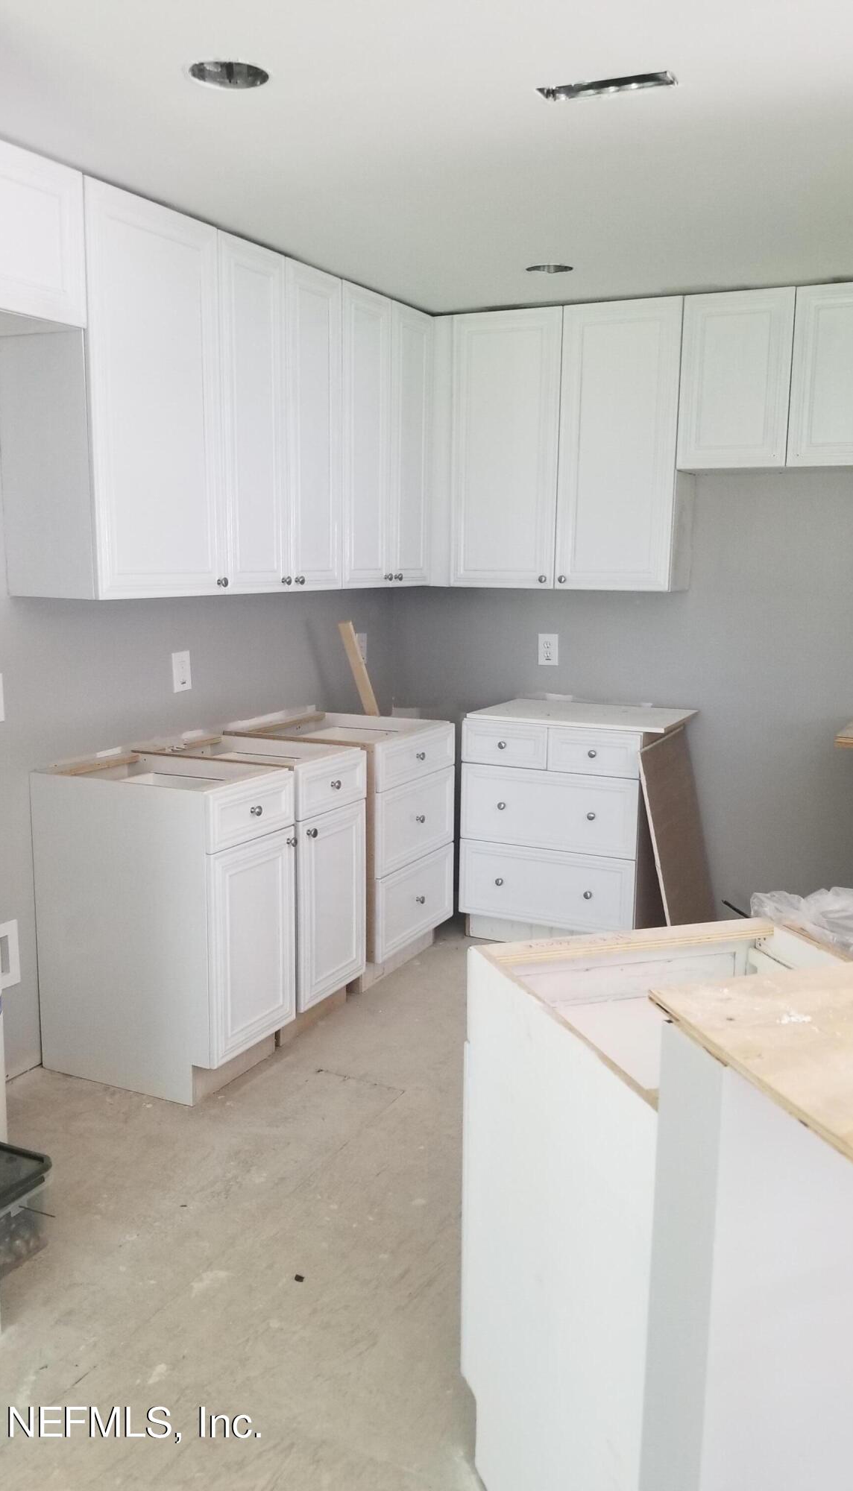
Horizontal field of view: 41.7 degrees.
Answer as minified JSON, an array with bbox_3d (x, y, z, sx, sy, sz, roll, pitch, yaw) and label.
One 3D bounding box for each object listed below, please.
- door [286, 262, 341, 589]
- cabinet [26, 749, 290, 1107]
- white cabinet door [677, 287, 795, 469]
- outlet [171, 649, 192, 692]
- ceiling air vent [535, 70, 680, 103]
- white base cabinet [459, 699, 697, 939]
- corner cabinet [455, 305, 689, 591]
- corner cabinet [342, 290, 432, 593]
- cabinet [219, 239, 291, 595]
[{"bbox_3d":[-0.384,-1.052,3.780,0.025,1.048,0.344,6,11,27],"label":"door"},{"bbox_3d":[-0.767,0.512,3.318,0.628,0.889,0.407,6,11,27],"label":"cabinet"},{"bbox_3d":[1.086,-1.281,3.941,0.384,0.597,0.022,6,11,26],"label":"white cabinet door"},{"bbox_3d":[-0.817,-0.246,3.765,0.010,0.133,0.090,6,11,27],"label":"outlet"},{"bbox_3d":[0.362,-1.312,2.233,0.265,0.025,0.080,5,11,21],"label":"ceiling air vent"},{"bbox_3d":[0.607,0.312,4.493,0.748,0.914,0.619,6,11,27],"label":"white base cabinet"},{"bbox_3d":[0.580,-1.155,4.443,0.920,1.048,0.324,6,11,27],"label":"corner cabinet"},{"bbox_3d":[-0.280,-1.141,4.307,0.327,1.048,0.702,6,11,27],"label":"corner cabinet"},{"bbox_3d":[-0.673,-1.015,3.548,0.327,1.048,0.338,6,11,27],"label":"cabinet"}]

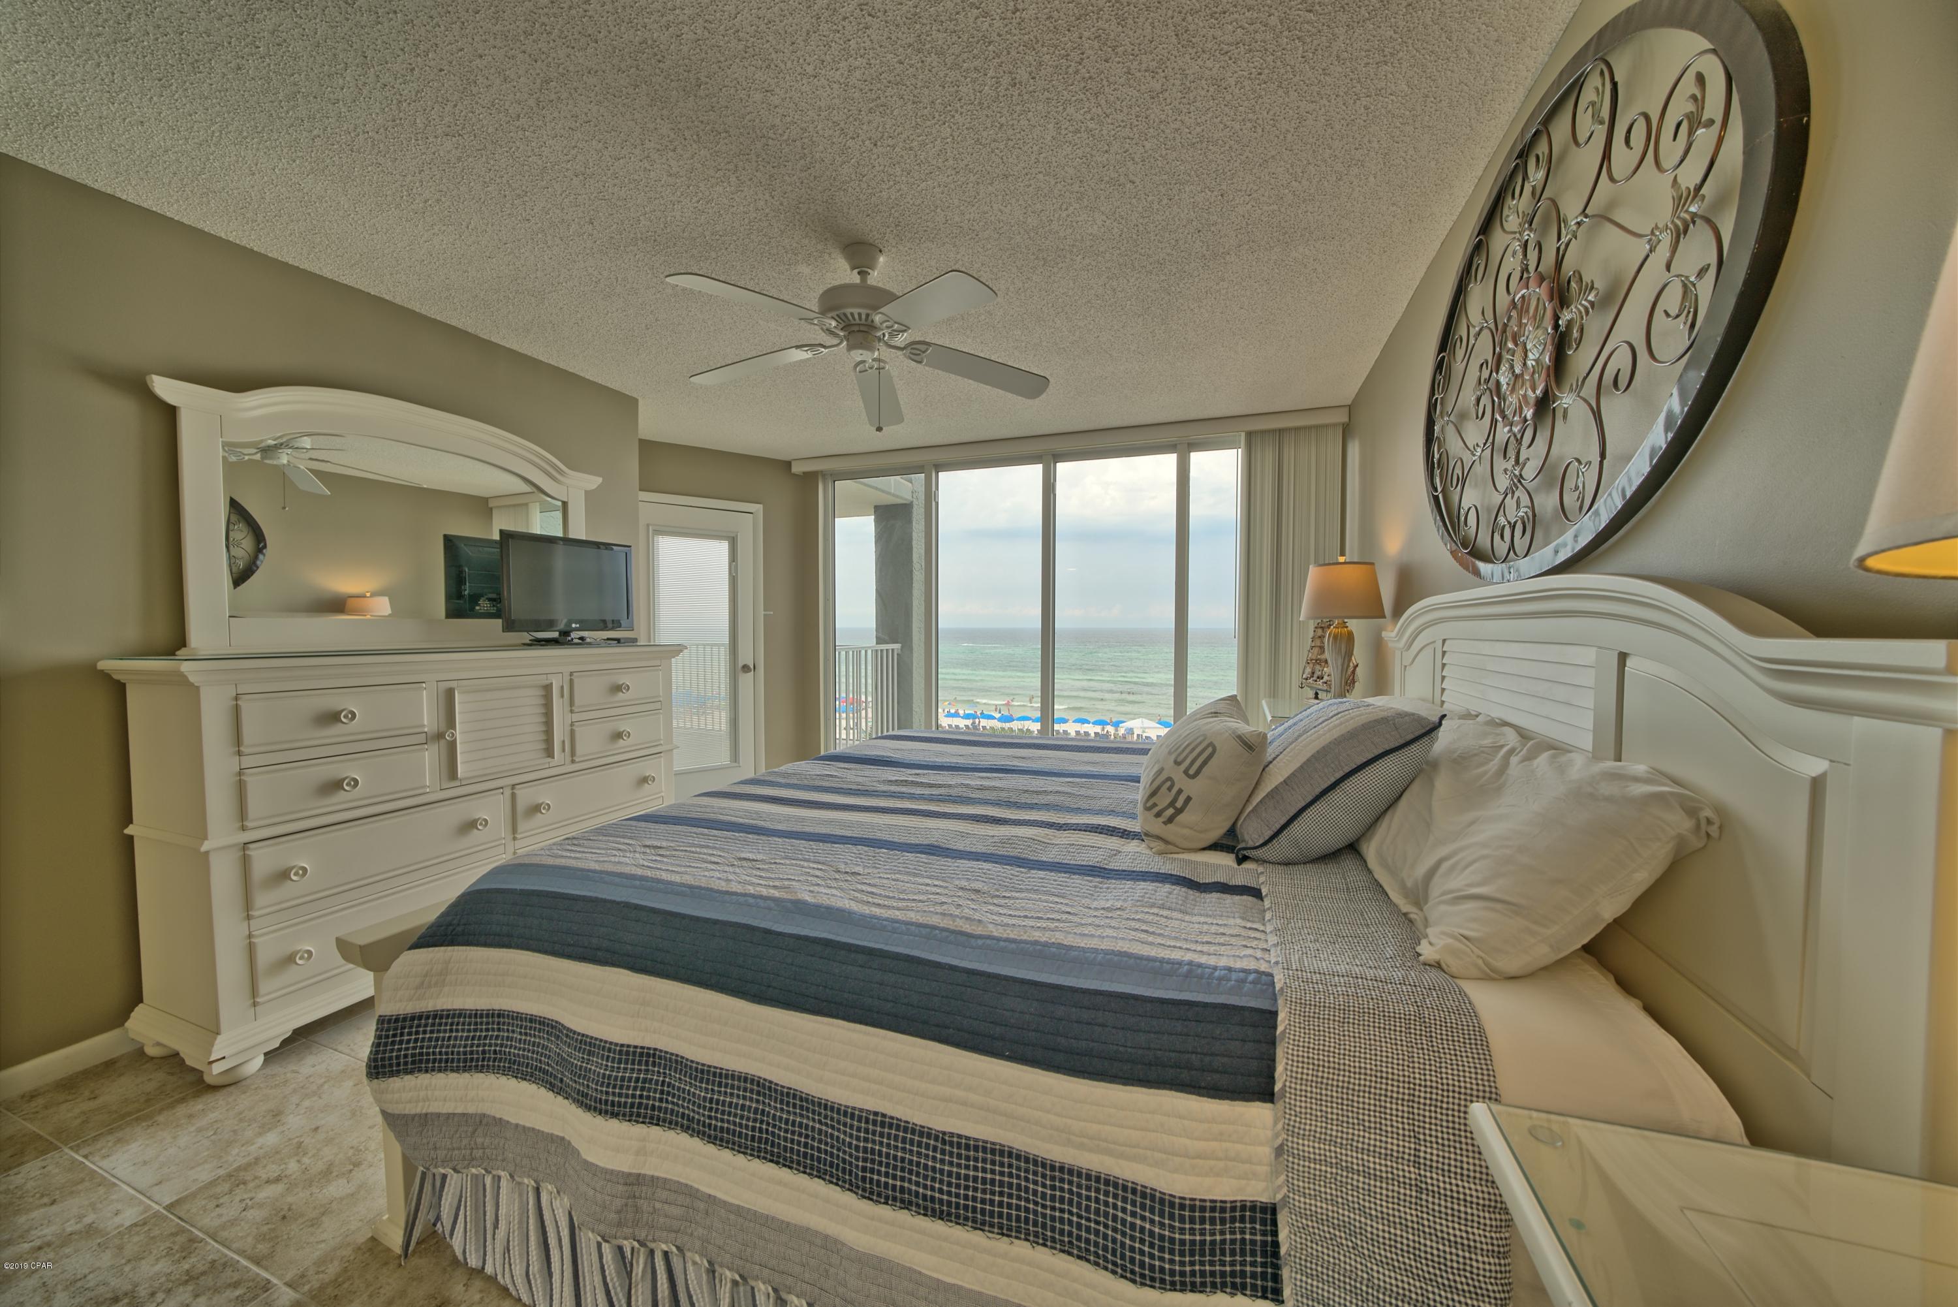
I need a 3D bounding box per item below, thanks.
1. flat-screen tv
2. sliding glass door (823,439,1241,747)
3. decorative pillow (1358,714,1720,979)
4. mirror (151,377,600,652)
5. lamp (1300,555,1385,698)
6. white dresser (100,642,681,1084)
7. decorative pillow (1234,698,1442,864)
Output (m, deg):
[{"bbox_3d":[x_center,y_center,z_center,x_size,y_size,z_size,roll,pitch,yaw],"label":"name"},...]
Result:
[{"bbox_3d":[-1.867,-0.272,2.991,0.170,0.495,0.645,1,2,20],"label":"flat-screen tv"},{"bbox_3d":[0.277,-0.123,4.434,3.020,2.380,0.120,1,2,20],"label":"sliding glass door"},{"bbox_3d":[0.819,0.266,1.107,0.420,0.190,0.630,-45,-13,16],"label":"decorative pillow"},{"bbox_3d":[-2.145,-0.456,2.579,0.080,0.896,1.460,1,2,20],"label":"mirror"},{"bbox_3d":[1.478,-0.059,2.692,0.360,0.655,0.360,1,2,20],"label":"lamp"},{"bbox_3d":[-1.954,0.566,2.551,0.468,1.143,1.680,1,2,20],"label":"white dresser"},{"bbox_3d":[0.688,0.234,1.315,0.430,0.190,0.440,-43,-12,17],"label":"decorative pillow"}]

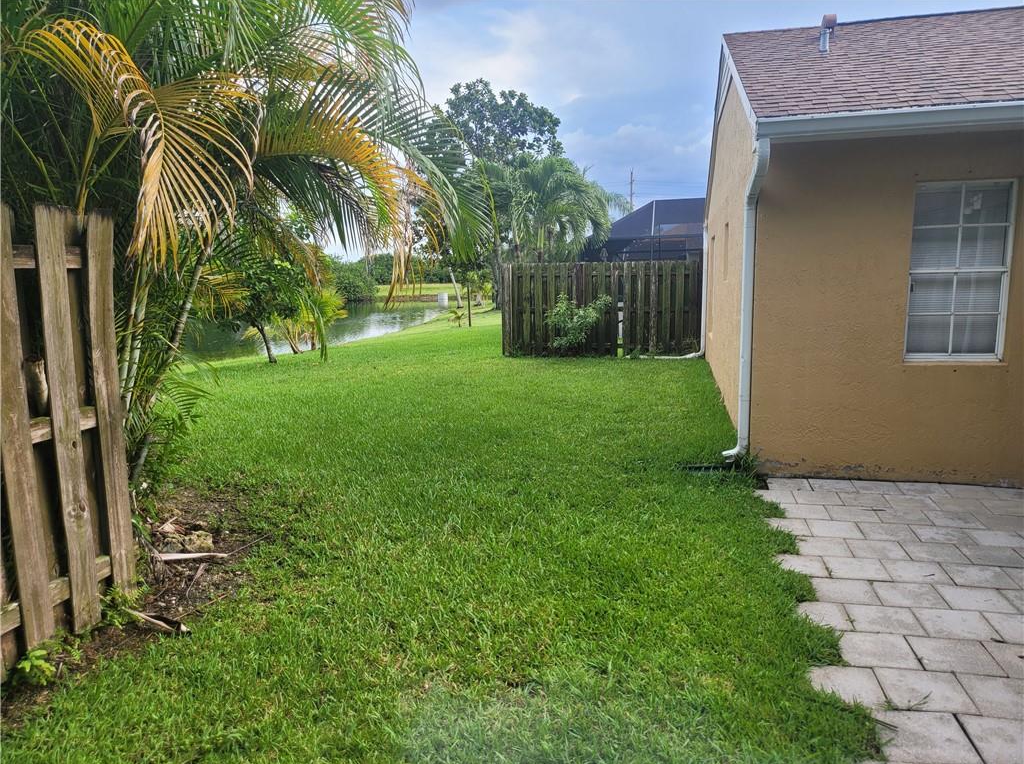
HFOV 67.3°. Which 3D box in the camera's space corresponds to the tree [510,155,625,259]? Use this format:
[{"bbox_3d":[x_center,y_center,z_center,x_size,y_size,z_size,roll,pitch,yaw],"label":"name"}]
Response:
[{"bbox_3d":[1.461,-3.809,21.000,3.300,4.700,3.200,-1,8,0],"label":"tree"}]

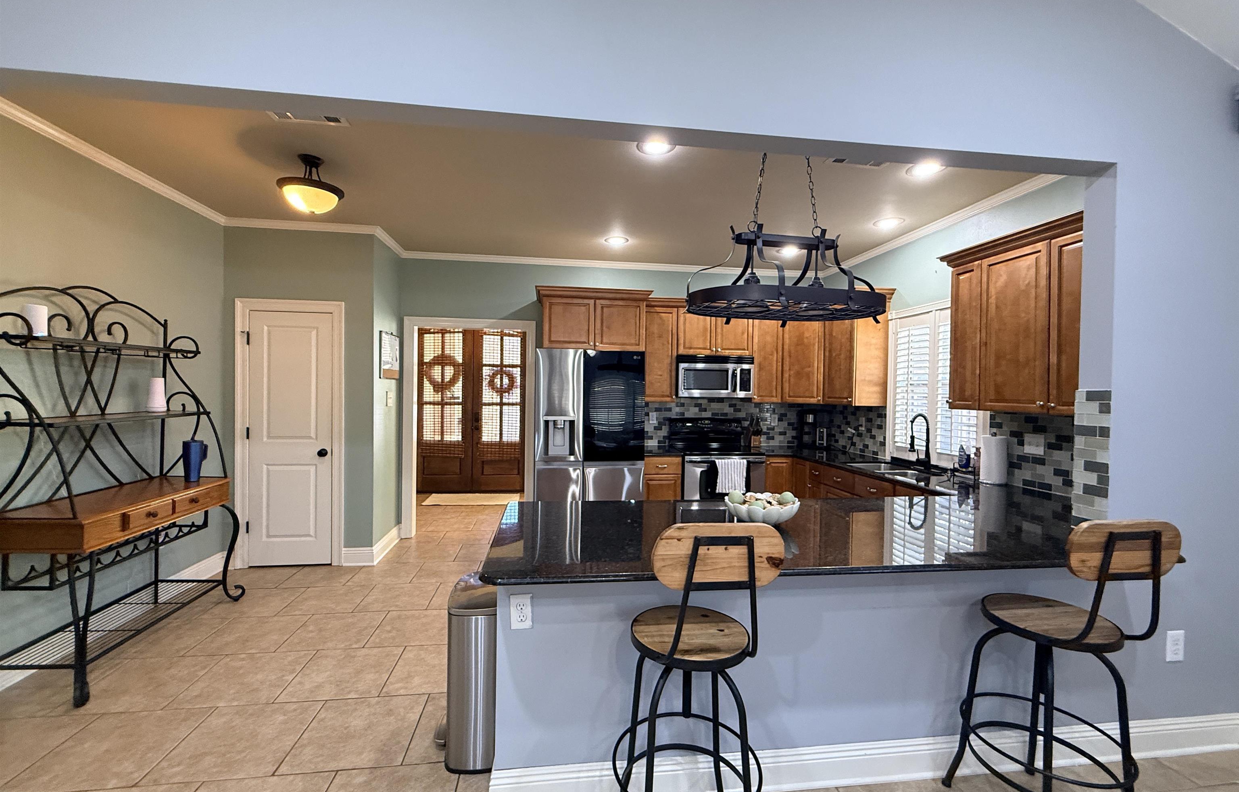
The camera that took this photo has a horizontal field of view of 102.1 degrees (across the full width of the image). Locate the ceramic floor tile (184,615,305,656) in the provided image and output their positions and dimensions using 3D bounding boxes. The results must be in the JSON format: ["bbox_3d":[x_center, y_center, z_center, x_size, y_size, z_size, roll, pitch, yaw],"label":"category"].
[{"bbox_3d":[-2.155,1.408,2.948,0.457,0.010,0.457,1,1,-8],"label":"ceramic floor tile"}]

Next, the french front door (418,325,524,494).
[{"bbox_3d":[-2.085,0.150,7.159,1.600,2.400,0.060,1,0,-8],"label":"french front door"}]

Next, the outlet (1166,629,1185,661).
[{"bbox_3d":[2.249,1.013,2.028,0.076,0.120,0.010,1,0,-8],"label":"outlet"}]

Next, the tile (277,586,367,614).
[{"bbox_3d":[-1.978,1.396,3.420,0.458,0.010,0.462,1,1,-8],"label":"tile"}]

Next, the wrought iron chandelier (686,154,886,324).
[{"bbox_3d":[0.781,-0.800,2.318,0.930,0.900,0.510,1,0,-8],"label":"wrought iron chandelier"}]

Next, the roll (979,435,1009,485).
[{"bbox_3d":[2.375,0.398,3.172,0.135,0.285,0.135,1,0,0],"label":"roll"}]

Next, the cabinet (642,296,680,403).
[{"bbox_3d":[0.361,-0.432,4.943,0.375,0.995,0.365,1,1,-8],"label":"cabinet"}]

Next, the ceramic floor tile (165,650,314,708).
[{"bbox_3d":[-1.850,1.410,2.500,0.458,0.010,0.462,1,1,-8],"label":"ceramic floor tile"}]

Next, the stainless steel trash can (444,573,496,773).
[{"bbox_3d":[-0.585,1.098,2.104,0.275,0.700,0.390,1,1,-8],"label":"stainless steel trash can"}]

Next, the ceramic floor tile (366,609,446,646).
[{"bbox_3d":[-1.230,1.412,3.055,0.458,0.010,0.462,1,1,-8],"label":"ceramic floor tile"}]

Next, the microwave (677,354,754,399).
[{"bbox_3d":[0.887,-0.185,4.937,0.752,0.407,0.400,1,1,-8],"label":"microwave"}]

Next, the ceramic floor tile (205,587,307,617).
[{"bbox_3d":[-2.433,1.391,3.357,0.458,0.010,0.462,1,1,-8],"label":"ceramic floor tile"}]

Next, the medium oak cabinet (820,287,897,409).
[{"bbox_3d":[2.126,-0.415,4.540,0.350,1.010,0.480,1,1,-8],"label":"medium oak cabinet"}]

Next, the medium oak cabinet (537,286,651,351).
[{"bbox_3d":[-0.250,-0.671,4.652,1.002,0.522,0.640,1,1,-8],"label":"medium oak cabinet"}]

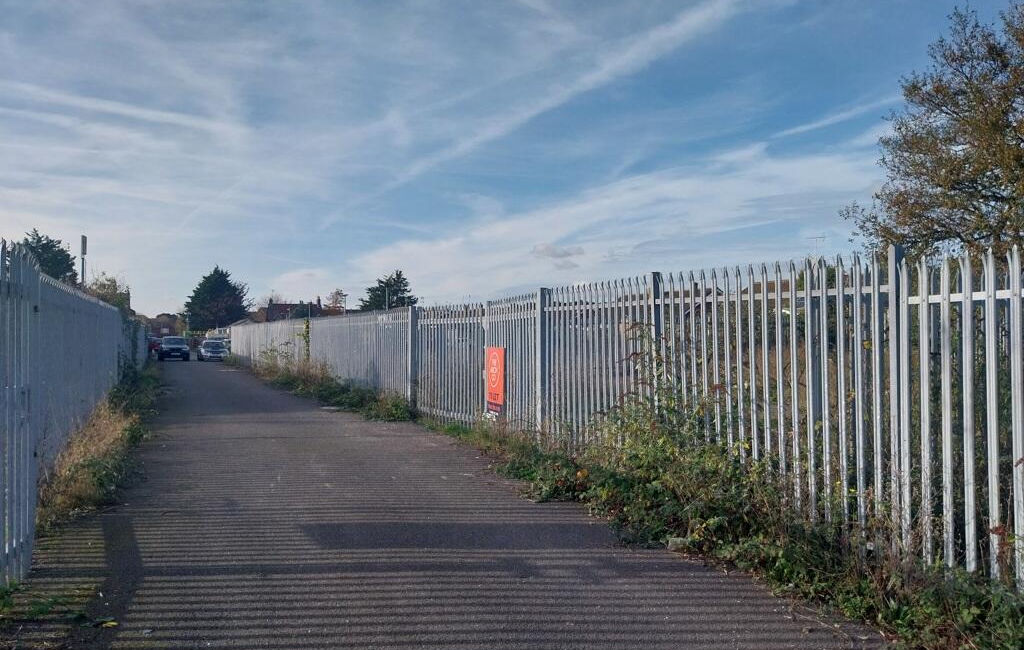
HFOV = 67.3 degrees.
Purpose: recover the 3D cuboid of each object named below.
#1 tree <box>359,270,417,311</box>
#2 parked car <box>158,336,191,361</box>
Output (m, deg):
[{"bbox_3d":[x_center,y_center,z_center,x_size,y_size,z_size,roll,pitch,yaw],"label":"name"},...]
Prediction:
[{"bbox_3d":[-16.200,-2.000,100.000,7.300,10.200,7.000,0,-1,0],"label":"tree"},{"bbox_3d":[-23.300,1.600,53.100,1.860,1.640,4.600,0,-1,-26],"label":"parked car"}]

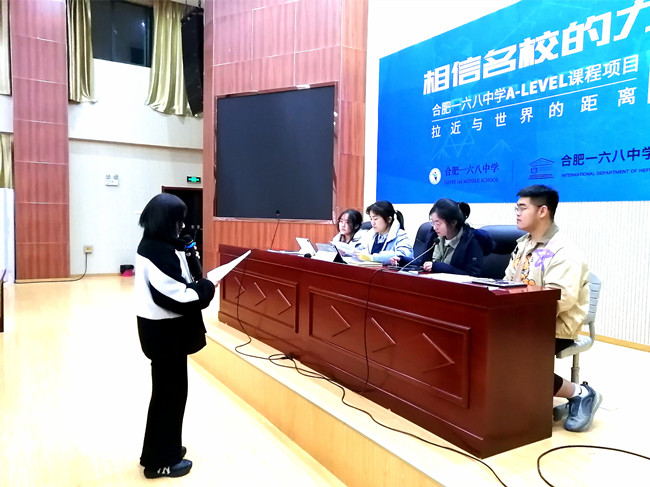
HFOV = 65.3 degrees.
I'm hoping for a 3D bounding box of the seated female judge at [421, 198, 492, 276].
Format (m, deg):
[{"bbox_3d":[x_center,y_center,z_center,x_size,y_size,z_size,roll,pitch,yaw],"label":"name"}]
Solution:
[{"bbox_3d":[0.864,0.323,3.747,0.720,1.280,0.550,-1,4,-29],"label":"seated female judge"}]

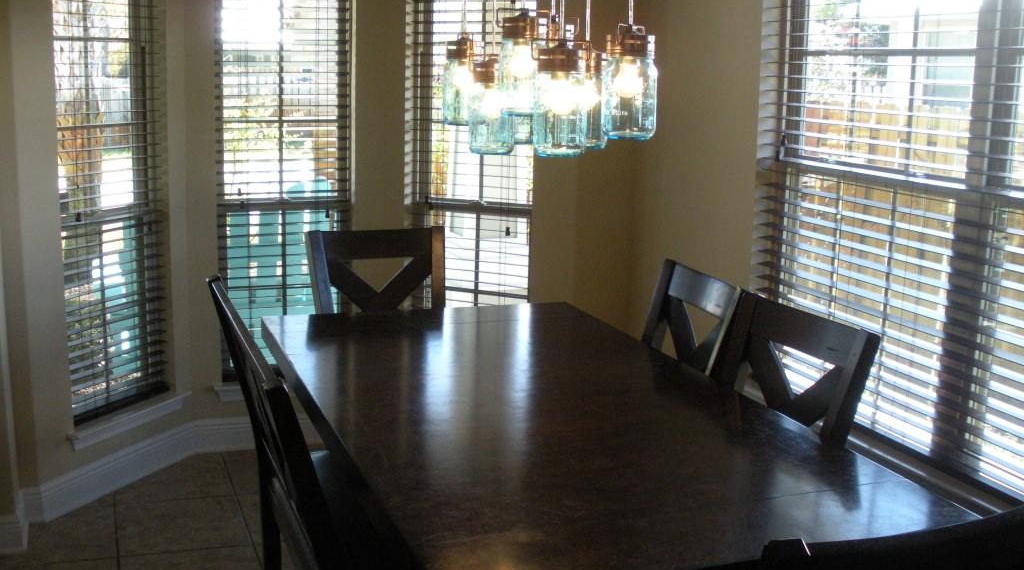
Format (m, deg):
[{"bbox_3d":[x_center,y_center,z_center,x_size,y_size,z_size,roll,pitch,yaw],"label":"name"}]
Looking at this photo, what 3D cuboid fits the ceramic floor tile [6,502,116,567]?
[{"bbox_3d":[-1.610,0.902,3.735,0.420,0.010,0.455,-3,11,-21],"label":"ceramic floor tile"}]

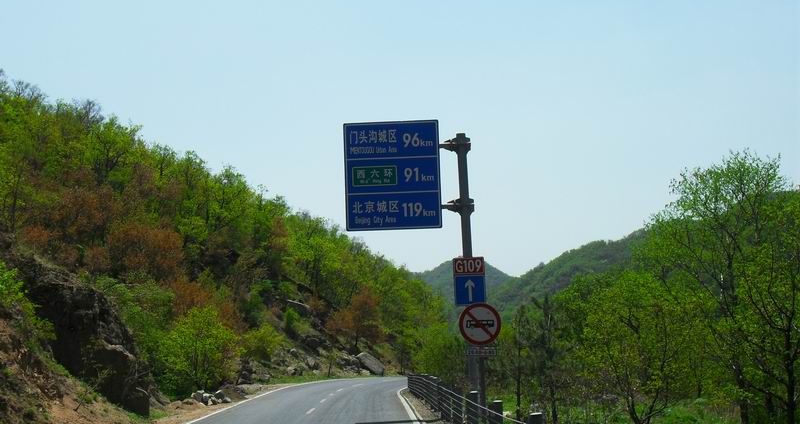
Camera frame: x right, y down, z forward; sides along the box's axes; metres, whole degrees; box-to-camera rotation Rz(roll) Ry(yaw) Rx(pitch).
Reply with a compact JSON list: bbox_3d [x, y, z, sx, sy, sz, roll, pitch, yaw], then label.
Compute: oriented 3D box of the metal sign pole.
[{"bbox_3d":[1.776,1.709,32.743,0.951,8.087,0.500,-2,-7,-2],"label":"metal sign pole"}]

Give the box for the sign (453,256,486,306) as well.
[{"bbox_3d":[2.016,1.993,32.533,0.882,1.347,0.060,-2,-7,-2],"label":"sign"}]

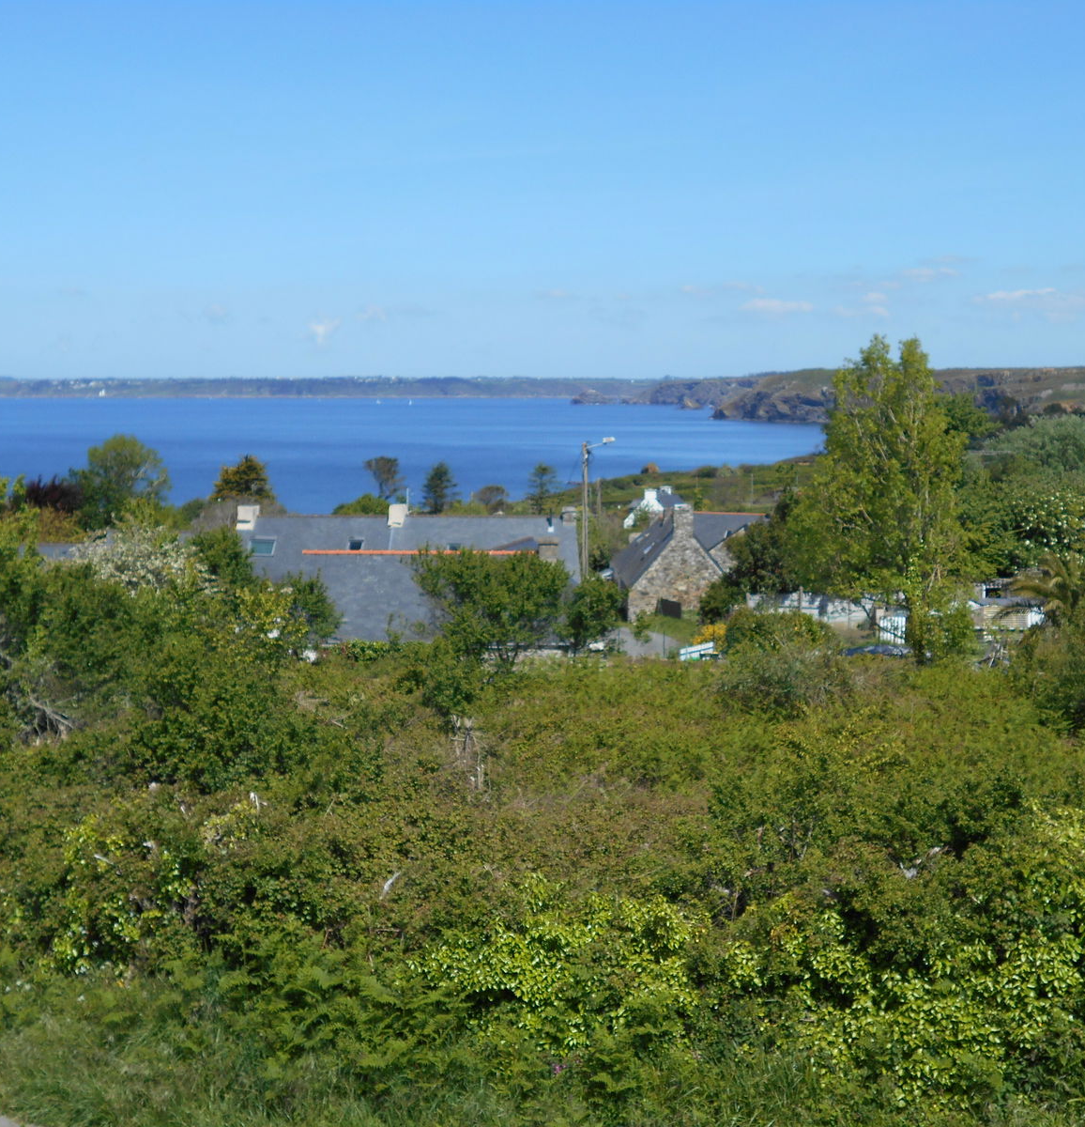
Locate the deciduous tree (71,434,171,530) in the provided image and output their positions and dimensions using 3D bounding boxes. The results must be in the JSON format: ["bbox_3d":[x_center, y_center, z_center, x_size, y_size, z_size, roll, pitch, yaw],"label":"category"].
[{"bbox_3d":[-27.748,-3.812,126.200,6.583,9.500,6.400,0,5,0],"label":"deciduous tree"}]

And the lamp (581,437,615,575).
[{"bbox_3d":[3.024,-2.148,106.268,1.800,9.600,0.400,0,5,0],"label":"lamp"}]

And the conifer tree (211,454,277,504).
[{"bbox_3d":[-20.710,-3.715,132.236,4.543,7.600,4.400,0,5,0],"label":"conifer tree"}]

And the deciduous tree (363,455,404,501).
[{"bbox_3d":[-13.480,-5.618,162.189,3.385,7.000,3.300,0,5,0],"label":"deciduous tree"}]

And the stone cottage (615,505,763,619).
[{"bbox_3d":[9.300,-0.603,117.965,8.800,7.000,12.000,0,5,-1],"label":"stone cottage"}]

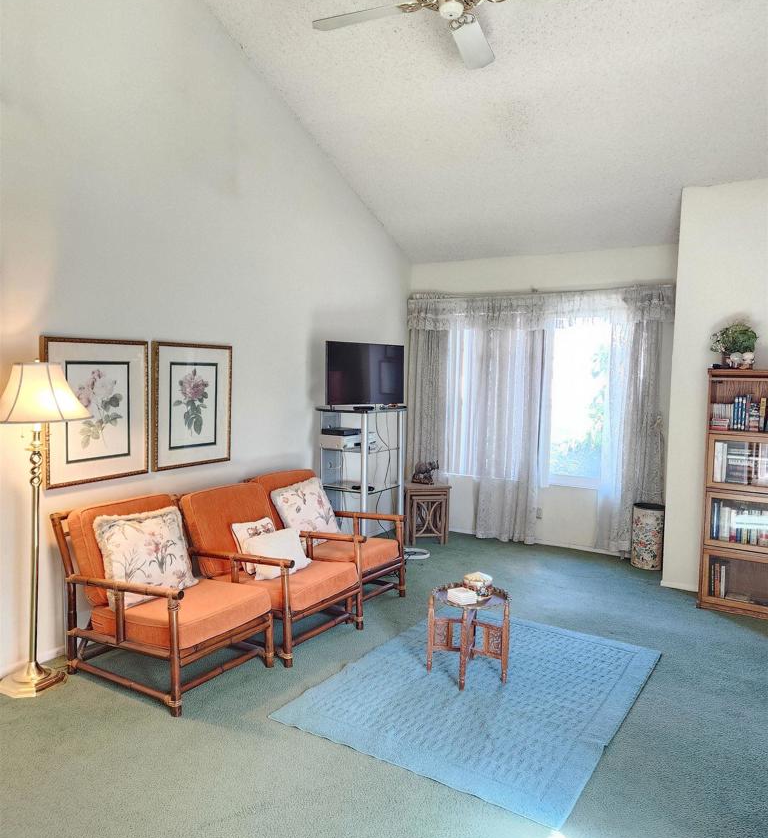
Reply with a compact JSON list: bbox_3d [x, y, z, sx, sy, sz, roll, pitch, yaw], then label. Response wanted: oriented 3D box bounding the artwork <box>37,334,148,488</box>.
[{"bbox_3d":[-1.467,-0.042,3.503,0.038,0.739,0.613,4,5,30],"label":"artwork"}]

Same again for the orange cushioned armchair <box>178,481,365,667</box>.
[{"bbox_3d":[-0.652,0.796,3.813,0.853,0.779,0.639,4,5,29],"label":"orange cushioned armchair"}]

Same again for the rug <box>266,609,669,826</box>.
[{"bbox_3d":[0.489,1.249,3.260,1.272,0.012,1.698,4,5,31],"label":"rug"}]

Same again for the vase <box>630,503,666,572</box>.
[{"bbox_3d":[2.074,0.921,5.293,0.269,0.459,0.269,4,5,30],"label":"vase"}]

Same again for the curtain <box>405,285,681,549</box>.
[{"bbox_3d":[1.223,0.006,5.815,2.323,2.168,0.147,4,5,30],"label":"curtain"}]

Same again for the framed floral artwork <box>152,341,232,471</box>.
[{"bbox_3d":[-1.134,-0.080,4.083,0.038,0.737,0.603,4,5,30],"label":"framed floral artwork"}]

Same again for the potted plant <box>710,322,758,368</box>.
[{"bbox_3d":[2.264,-0.456,4.377,0.294,0.301,0.279,4,5,30],"label":"potted plant"}]

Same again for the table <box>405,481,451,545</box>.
[{"bbox_3d":[0.373,0.816,5.924,0.394,0.494,0.309,1,4,-4],"label":"table"}]

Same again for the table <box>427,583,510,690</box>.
[{"bbox_3d":[0.400,1.041,3.257,0.379,0.423,0.379,1,4,-4],"label":"table"}]

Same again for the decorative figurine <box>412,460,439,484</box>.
[{"bbox_3d":[0.367,0.464,5.942,0.221,0.203,0.118,1,4,-4],"label":"decorative figurine"}]

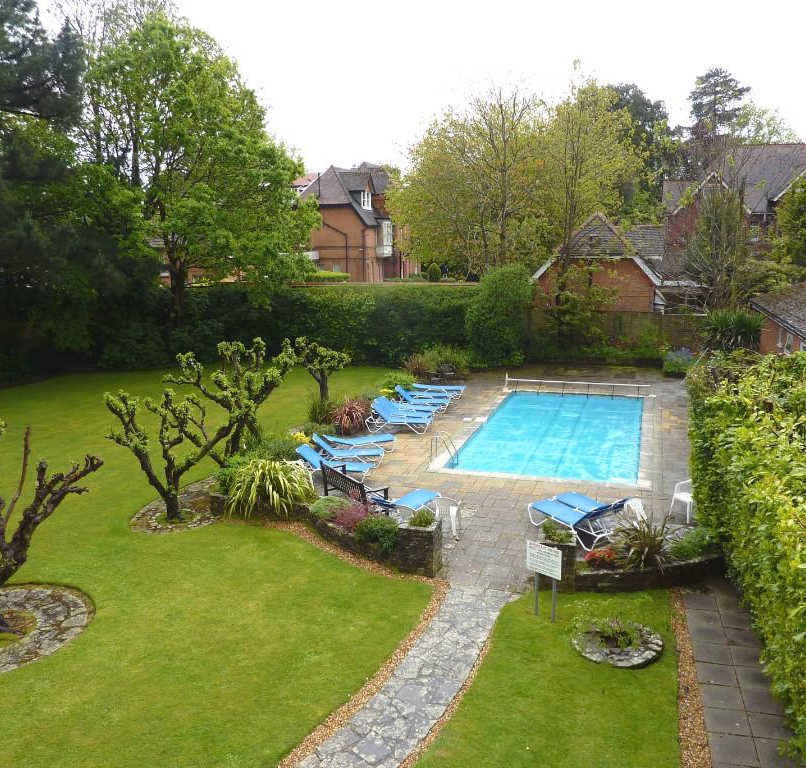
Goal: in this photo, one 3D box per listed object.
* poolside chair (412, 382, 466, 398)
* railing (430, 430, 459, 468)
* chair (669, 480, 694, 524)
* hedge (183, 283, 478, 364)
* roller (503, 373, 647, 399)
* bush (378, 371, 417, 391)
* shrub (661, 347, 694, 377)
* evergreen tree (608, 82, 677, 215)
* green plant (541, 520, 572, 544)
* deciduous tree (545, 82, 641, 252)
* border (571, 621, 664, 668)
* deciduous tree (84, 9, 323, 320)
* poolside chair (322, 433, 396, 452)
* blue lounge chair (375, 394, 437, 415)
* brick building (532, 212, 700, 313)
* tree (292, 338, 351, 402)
[{"bbox_3d":[1.273,0.253,26.276,1.900,0.450,0.660,2,11,15],"label":"poolside chair"},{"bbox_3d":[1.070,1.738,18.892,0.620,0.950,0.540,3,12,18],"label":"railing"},{"bbox_3d":[5.647,2.241,14.587,0.560,0.830,0.560,-7,12,-29],"label":"chair"},{"bbox_3d":[-3.582,-2.719,33.797,14.400,3.560,1.700,3,12,18],"label":"hedge"},{"bbox_3d":[6.239,0.082,26.525,5.276,0.560,0.500,2,11,13],"label":"roller"},{"bbox_3d":[-0.200,-0.026,26.900,1.450,0.907,1.300,-1,11,0],"label":"bush"},{"bbox_3d":[11.282,-1.013,30.279,1.350,1.100,1.300,3,12,18],"label":"shrub"},{"bbox_3d":[20.514,-15.726,62.204,7.500,18.000,7.000,-1,11,0],"label":"evergreen tree"},{"bbox_3d":[2.388,2.345,11.566,0.470,0.310,0.420,-1,11,0],"label":"green plant"},{"bbox_3d":[8.235,-6.934,32.575,4.200,11.900,4.200,3,12,18],"label":"deciduous tree"},{"bbox_3d":[2.922,3.485,10.084,1.210,0.130,1.190,-1,11,0],"label":"border"},{"bbox_3d":[-9.373,-8.185,32.974,10.600,14.800,10.600,-4,12,-15],"label":"deciduous tree"},{"bbox_3d":[-1.141,1.573,19.735,1.880,0.550,0.630,-4,12,-15],"label":"poolside chair"},{"bbox_3d":[0.276,0.592,23.891,1.800,0.680,0.680,2,11,13],"label":"blue lounge chair"},{"bbox_3d":[11.440,-5.685,39.596,8.000,6.600,8.000,3,12,18],"label":"brick building"},{"bbox_3d":[-2.612,-0.313,24.002,1.900,2.469,1.800,-2,11,-6],"label":"tree"}]

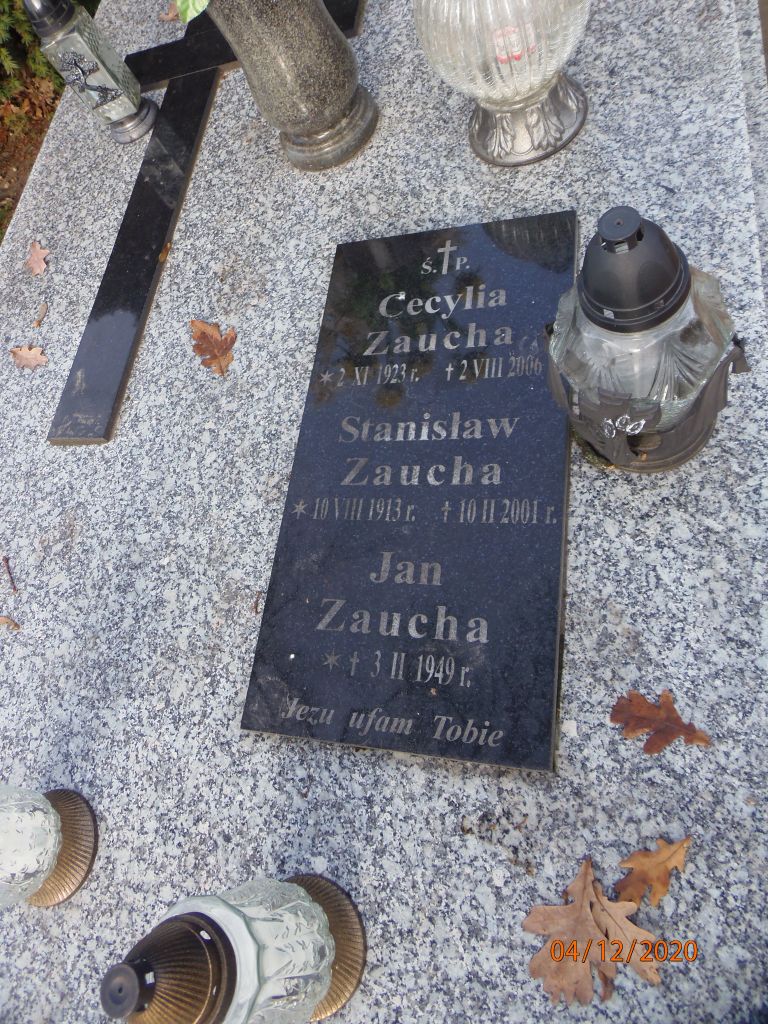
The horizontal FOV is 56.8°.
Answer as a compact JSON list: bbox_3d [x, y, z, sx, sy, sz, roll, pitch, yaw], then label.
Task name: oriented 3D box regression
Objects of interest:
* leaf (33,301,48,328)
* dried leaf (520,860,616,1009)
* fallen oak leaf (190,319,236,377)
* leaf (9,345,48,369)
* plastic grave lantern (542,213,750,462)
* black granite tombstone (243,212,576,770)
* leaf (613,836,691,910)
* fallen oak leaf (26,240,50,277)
[{"bbox_3d":[-0.526,-0.303,1.091,0.018,0.012,0.048,-2,67,20],"label":"leaf"},{"bbox_3d":[0.140,0.326,0.549,0.065,0.020,0.095,-17,62,13],"label":"dried leaf"},{"bbox_3d":[-0.223,-0.226,0.938,0.063,0.015,0.125,-36,60,3],"label":"fallen oak leaf"},{"bbox_3d":[-0.531,-0.231,1.060,0.088,0.013,0.040,14,73,26],"label":"leaf"},{"bbox_3d":[0.213,-0.151,0.603,0.170,0.246,0.165,16,74,26],"label":"plastic grave lantern"},{"bbox_3d":[0.043,-0.061,0.764,0.300,0.019,0.602,0,67,21],"label":"black granite tombstone"},{"bbox_3d":[0.207,0.273,0.547,0.036,0.018,0.074,37,84,30],"label":"leaf"},{"bbox_3d":[-0.561,-0.413,1.153,0.045,0.013,0.085,-10,64,17],"label":"fallen oak leaf"}]

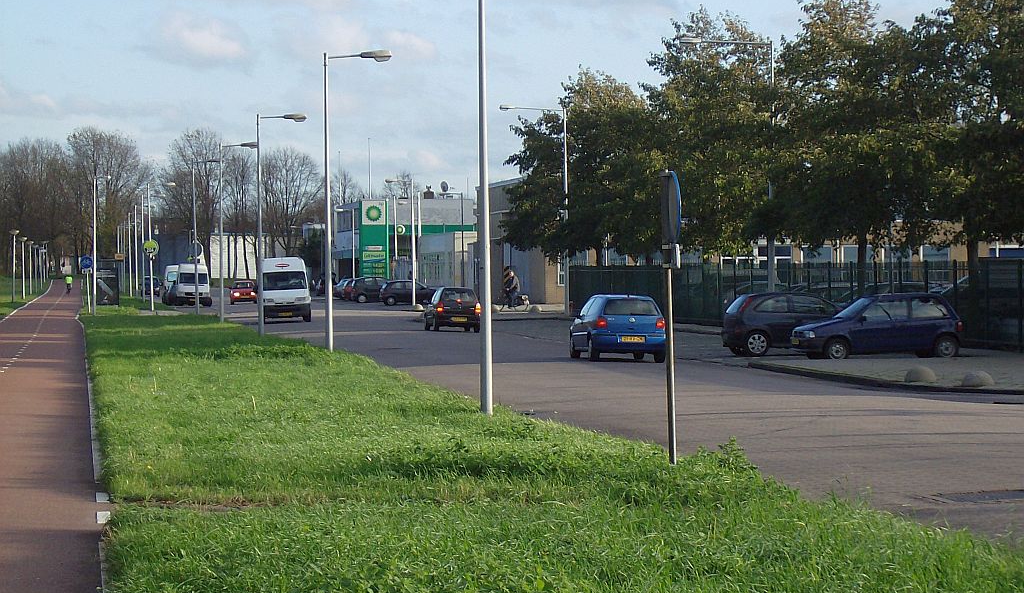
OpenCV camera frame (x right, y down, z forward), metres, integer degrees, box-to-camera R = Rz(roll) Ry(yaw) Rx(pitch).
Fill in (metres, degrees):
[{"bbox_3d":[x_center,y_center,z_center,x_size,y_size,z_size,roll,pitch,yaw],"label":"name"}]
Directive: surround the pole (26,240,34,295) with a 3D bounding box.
[{"bbox_3d":[-36.708,-2.188,243.000,0.550,4.150,0.550,-1,0,-8],"label":"pole"}]

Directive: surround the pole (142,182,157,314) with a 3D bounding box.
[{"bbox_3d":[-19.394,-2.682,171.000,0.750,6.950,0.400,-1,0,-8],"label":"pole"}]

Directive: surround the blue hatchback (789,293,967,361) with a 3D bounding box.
[{"bbox_3d":[7.640,0.596,66.793,3.500,1.390,1.500,-1,1,-13],"label":"blue hatchback"}]

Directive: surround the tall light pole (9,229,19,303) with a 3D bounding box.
[{"bbox_3d":[-31.932,-1.972,203.977,0.620,4.650,0.620,-1,1,-8],"label":"tall light pole"}]

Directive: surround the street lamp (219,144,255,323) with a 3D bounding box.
[{"bbox_3d":[-10.593,-2.431,123.000,1.350,7.000,0.300,-1,0,-8],"label":"street lamp"}]

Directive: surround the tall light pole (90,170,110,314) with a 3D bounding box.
[{"bbox_3d":[-20.741,-2.515,160.967,0.350,6.950,1.200,-1,1,-45],"label":"tall light pole"}]

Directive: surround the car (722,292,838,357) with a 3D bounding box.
[{"bbox_3d":[6.781,0.599,72.993,3.817,1.440,1.646,-1,1,-11],"label":"car"}]

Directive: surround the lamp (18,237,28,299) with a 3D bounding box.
[{"bbox_3d":[-38.729,-2.237,252.977,0.600,4.950,0.600,-1,1,-7],"label":"lamp"}]

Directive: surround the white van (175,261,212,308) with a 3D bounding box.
[{"bbox_3d":[-18.444,-0.635,184.000,2.000,2.400,5.300,-1,0,-7],"label":"white van"}]

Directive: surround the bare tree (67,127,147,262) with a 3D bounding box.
[{"bbox_3d":[-47.071,-10.563,370.000,9.500,18.000,9.500,-1,0,0],"label":"bare tree"}]

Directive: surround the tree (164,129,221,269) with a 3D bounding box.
[{"bbox_3d":[-33.322,-9.514,334.921,6.400,16.300,6.400,-1,1,-8],"label":"tree"}]

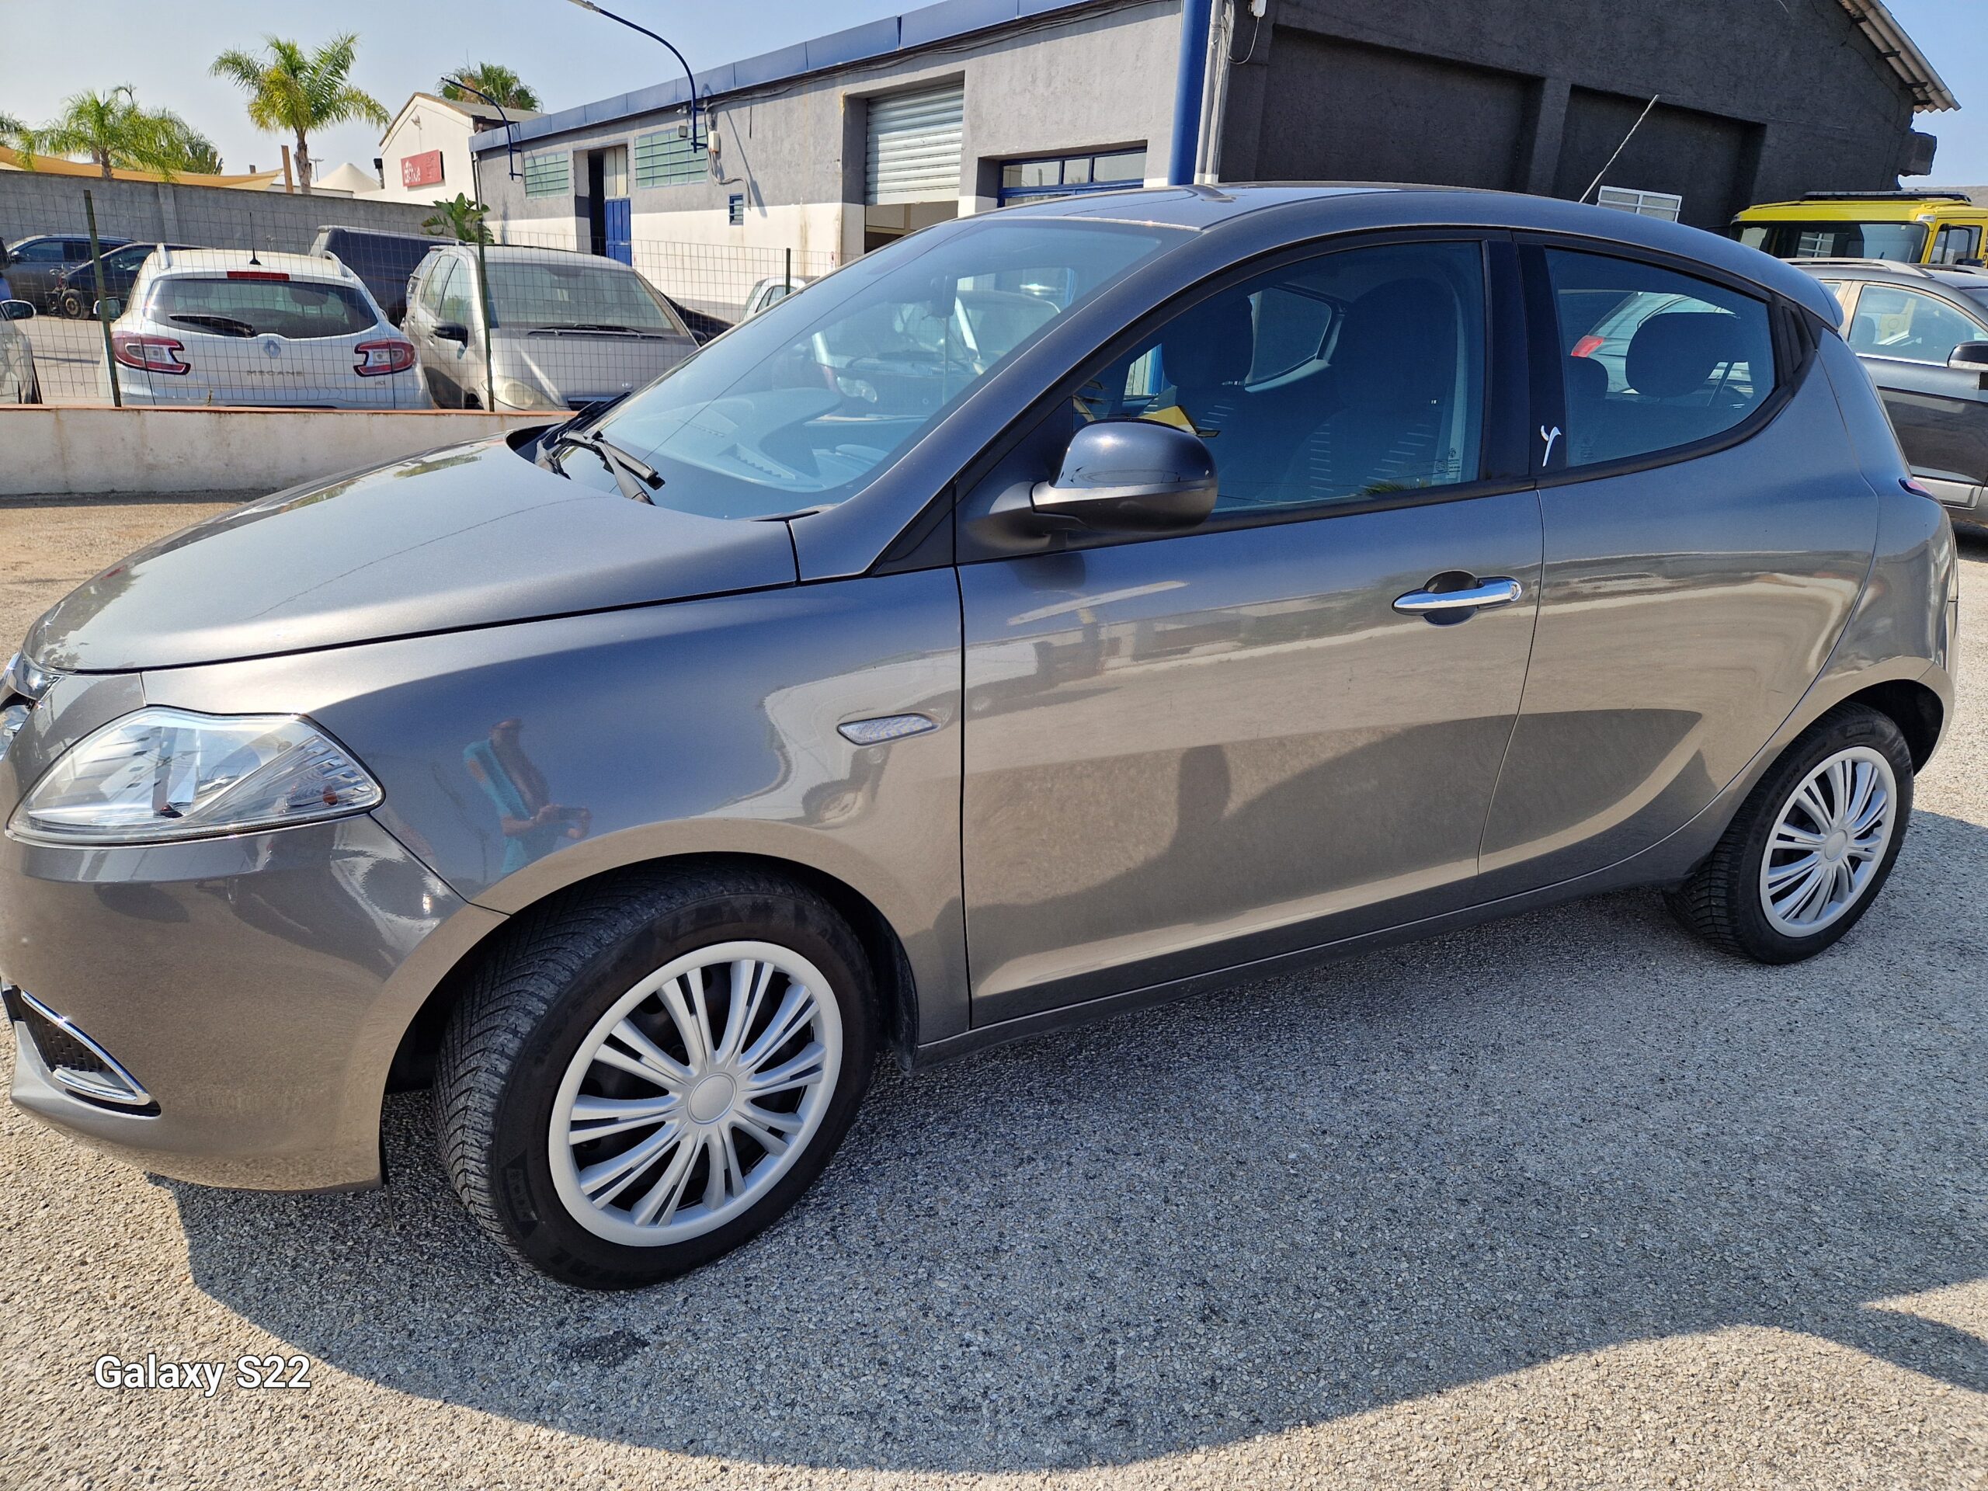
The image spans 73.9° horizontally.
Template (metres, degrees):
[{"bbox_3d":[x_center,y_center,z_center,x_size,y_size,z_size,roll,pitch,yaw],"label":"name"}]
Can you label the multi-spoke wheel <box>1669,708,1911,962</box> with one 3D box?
[{"bbox_3d":[1.716,0.179,2.849,0.585,0.585,0.190,-6,21,-27],"label":"multi-spoke wheel"}]

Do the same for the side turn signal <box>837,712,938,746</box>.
[{"bbox_3d":[-0.133,-0.019,1.654,0.132,0.036,0.022,-5,20,-21],"label":"side turn signal"}]

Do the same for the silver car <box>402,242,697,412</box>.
[{"bbox_3d":[-3.332,-2.952,10.049,1.770,1.620,4.150,-8,22,-29],"label":"silver car"}]

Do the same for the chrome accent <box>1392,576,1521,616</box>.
[{"bbox_3d":[0.706,-0.226,2.013,0.255,0.045,0.045,-7,21,-26],"label":"chrome accent"}]

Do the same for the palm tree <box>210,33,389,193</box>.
[{"bbox_3d":[-18.191,-15.085,34.992,4.400,6.800,4.400,-6,21,-25],"label":"palm tree"}]

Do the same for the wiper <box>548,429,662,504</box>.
[{"bbox_3d":[-0.614,-0.455,2.117,0.130,0.070,0.660,-34,31,-14],"label":"wiper"}]

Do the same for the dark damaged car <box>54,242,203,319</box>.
[{"bbox_3d":[-17.178,-9.552,27.291,3.900,1.470,1.700,-6,21,-24],"label":"dark damaged car"}]

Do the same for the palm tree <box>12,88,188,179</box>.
[{"bbox_3d":[-26.332,-16.325,39.275,4.600,5.840,4.600,-6,21,-27],"label":"palm tree"}]

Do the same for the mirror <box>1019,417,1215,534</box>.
[{"bbox_3d":[0.152,-0.333,1.617,0.160,0.135,0.210,-6,21,-27],"label":"mirror"}]

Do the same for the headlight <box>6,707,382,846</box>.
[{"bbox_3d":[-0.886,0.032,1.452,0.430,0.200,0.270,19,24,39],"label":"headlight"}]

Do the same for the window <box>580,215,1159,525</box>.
[{"bbox_3d":[-0.298,-0.679,2.279,0.930,0.120,1.270,-34,31,-14],"label":"window"}]

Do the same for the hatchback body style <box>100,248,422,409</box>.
[{"bbox_3d":[-5.365,-2.840,9.721,1.820,1.500,4.500,-7,21,-28],"label":"hatchback body style"}]

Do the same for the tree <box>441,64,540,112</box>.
[{"bbox_3d":[-15.584,-17.469,41.575,3.100,7.300,3.100,-4,20,-19],"label":"tree"}]

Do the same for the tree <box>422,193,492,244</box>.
[{"bbox_3d":[-9.295,-8.250,23.071,1.300,2.500,1.300,-5,20,-20],"label":"tree"}]

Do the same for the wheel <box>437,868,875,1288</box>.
[{"bbox_3d":[-0.428,0.433,1.780,0.585,0.585,0.200,-14,25,-39],"label":"wheel"}]

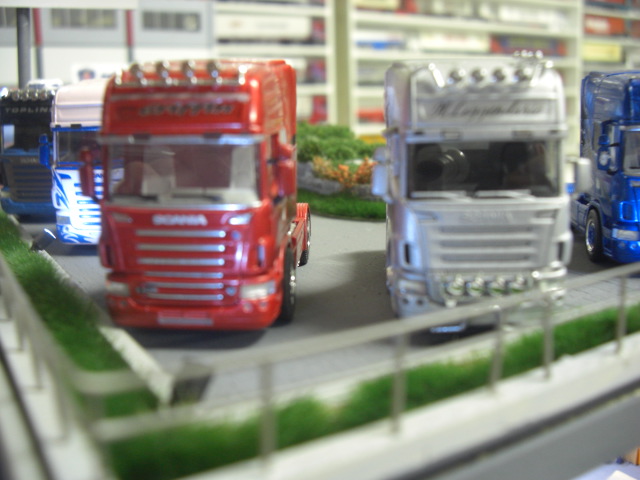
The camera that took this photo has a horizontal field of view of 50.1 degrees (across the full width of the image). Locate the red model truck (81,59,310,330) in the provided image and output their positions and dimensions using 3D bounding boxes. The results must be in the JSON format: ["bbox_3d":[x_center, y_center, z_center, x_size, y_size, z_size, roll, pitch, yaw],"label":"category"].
[{"bbox_3d":[-0.032,-0.020,0.233,0.058,0.078,0.118,1,11,3],"label":"red model truck"}]

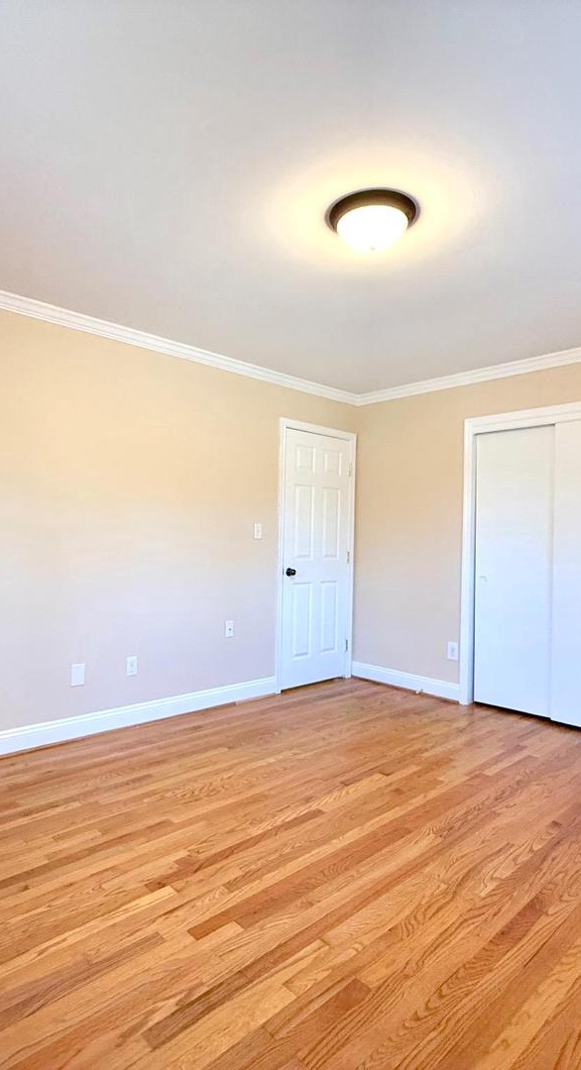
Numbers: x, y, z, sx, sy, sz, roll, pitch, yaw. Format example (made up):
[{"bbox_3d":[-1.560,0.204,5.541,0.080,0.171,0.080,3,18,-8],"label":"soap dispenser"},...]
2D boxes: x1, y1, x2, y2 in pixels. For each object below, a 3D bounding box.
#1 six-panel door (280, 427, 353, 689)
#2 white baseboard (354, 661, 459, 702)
[{"bbox_3d":[0.214,0.195,4.742,0.761,2.042,0.045,2,-1,-44],"label":"six-panel door"},{"bbox_3d":[0.903,1.171,4.650,0.020,0.134,1.051,2,-1,-44],"label":"white baseboard"}]

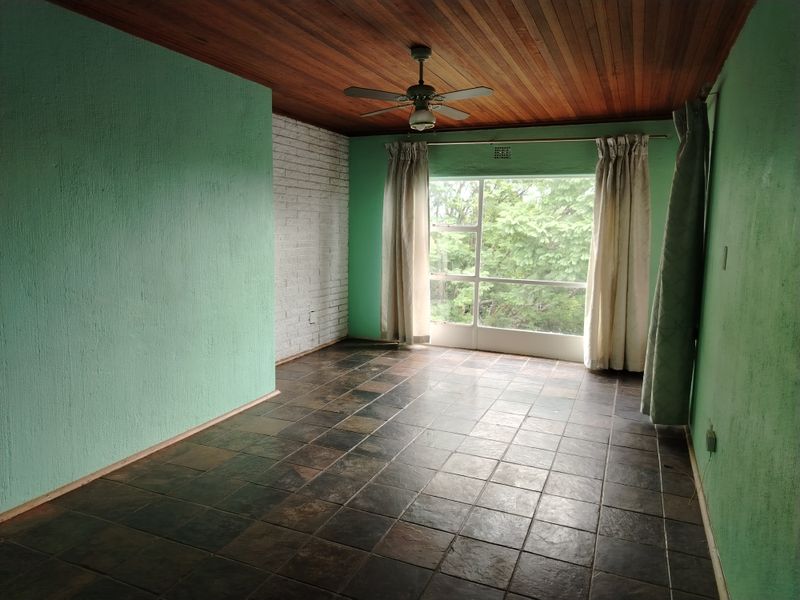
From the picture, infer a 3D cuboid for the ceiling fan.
[{"bbox_3d":[0.134,-1.305,3.435,1.071,0.502,1.071,5,9,23],"label":"ceiling fan"}]

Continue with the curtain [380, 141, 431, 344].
[{"bbox_3d":[0.063,-0.644,6.661,0.616,2.404,0.162,5,9,23],"label":"curtain"}]

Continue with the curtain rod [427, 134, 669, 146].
[{"bbox_3d":[1.195,-1.729,6.018,3.035,0.030,0.030,5,9,23],"label":"curtain rod"}]

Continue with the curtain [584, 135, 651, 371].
[{"bbox_3d":[2.255,-0.462,5.730,0.586,2.394,0.172,5,9,23],"label":"curtain"}]

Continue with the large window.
[{"bbox_3d":[1.177,-0.521,6.422,2.020,1.808,0.081,5,9,23],"label":"large window"}]

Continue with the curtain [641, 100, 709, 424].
[{"bbox_3d":[2.123,-0.266,4.268,0.303,2.384,0.586,5,9,23],"label":"curtain"}]

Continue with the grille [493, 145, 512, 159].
[{"bbox_3d":[1.144,-1.642,6.187,0.222,0.149,0.025,5,9,23],"label":"grille"}]

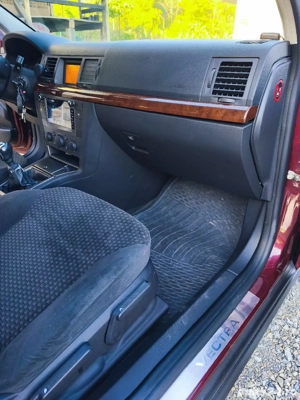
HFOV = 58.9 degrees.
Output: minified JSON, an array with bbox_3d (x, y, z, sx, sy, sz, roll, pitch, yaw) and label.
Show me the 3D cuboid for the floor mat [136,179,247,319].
[{"bbox_3d":[0.108,0.104,1.005,0.450,0.070,0.640,25,43,37],"label":"floor mat"}]

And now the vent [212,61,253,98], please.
[{"bbox_3d":[0.179,-0.256,0.569,0.074,0.072,0.025,16,15,27],"label":"vent"}]

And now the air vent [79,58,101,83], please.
[{"bbox_3d":[-0.188,-0.419,0.872,0.082,0.074,0.025,22,15,34],"label":"air vent"}]

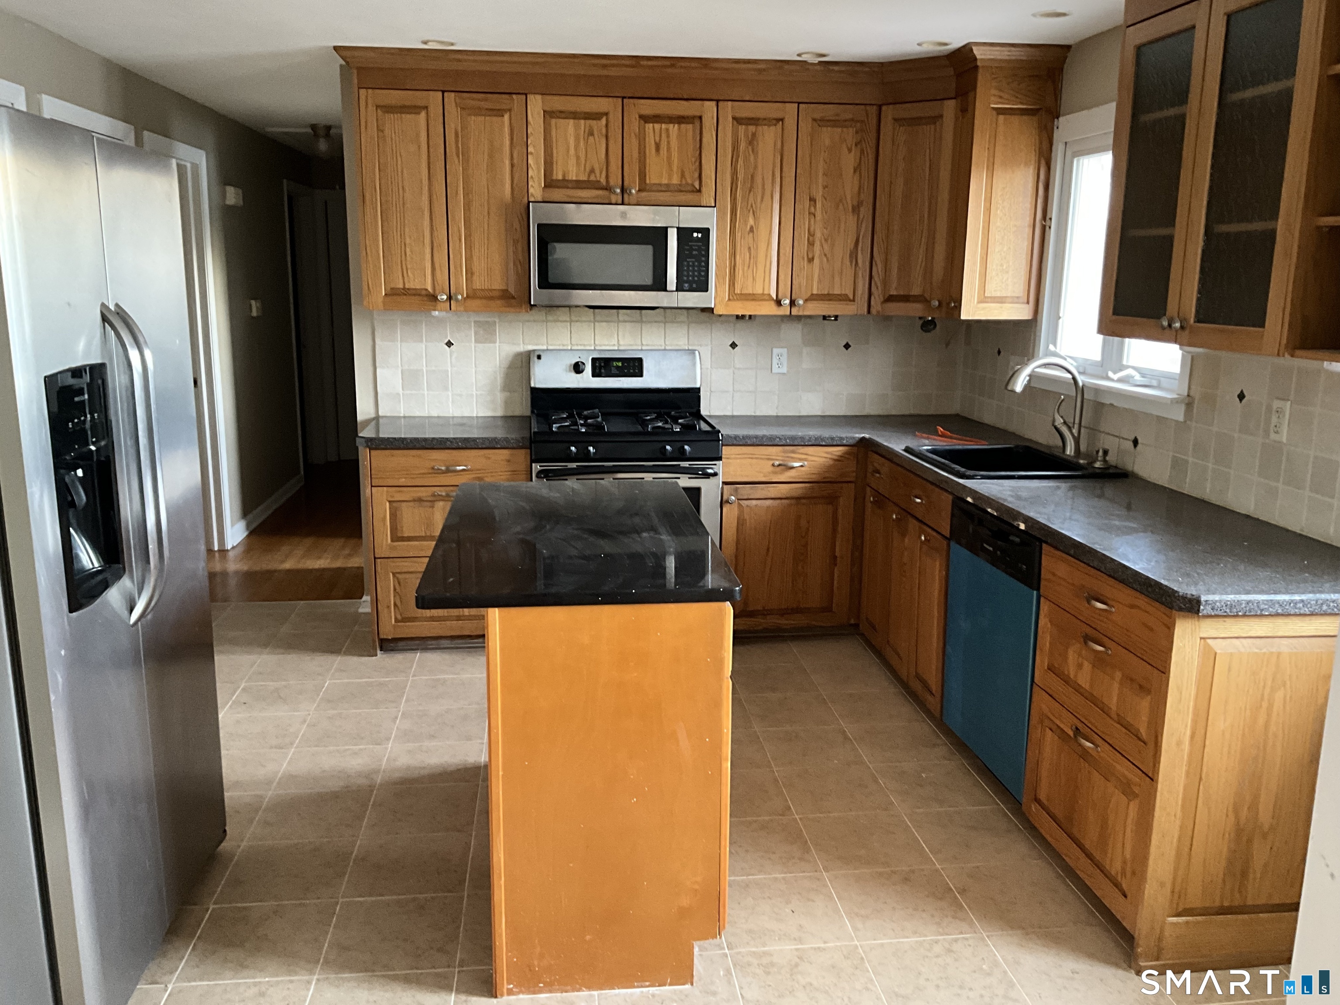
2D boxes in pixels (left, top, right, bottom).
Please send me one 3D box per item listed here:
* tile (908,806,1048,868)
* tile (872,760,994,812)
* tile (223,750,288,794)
[{"bbox_3d":[0.847,0.935,3.134,0.305,0.010,0.305,-1,12,-6],"label":"tile"},{"bbox_3d":[0.809,0.865,3.419,0.305,0.010,0.305,-1,12,-6],"label":"tile"},{"bbox_3d":[-1.391,0.863,3.566,0.310,0.010,0.310,-1,12,-6],"label":"tile"}]

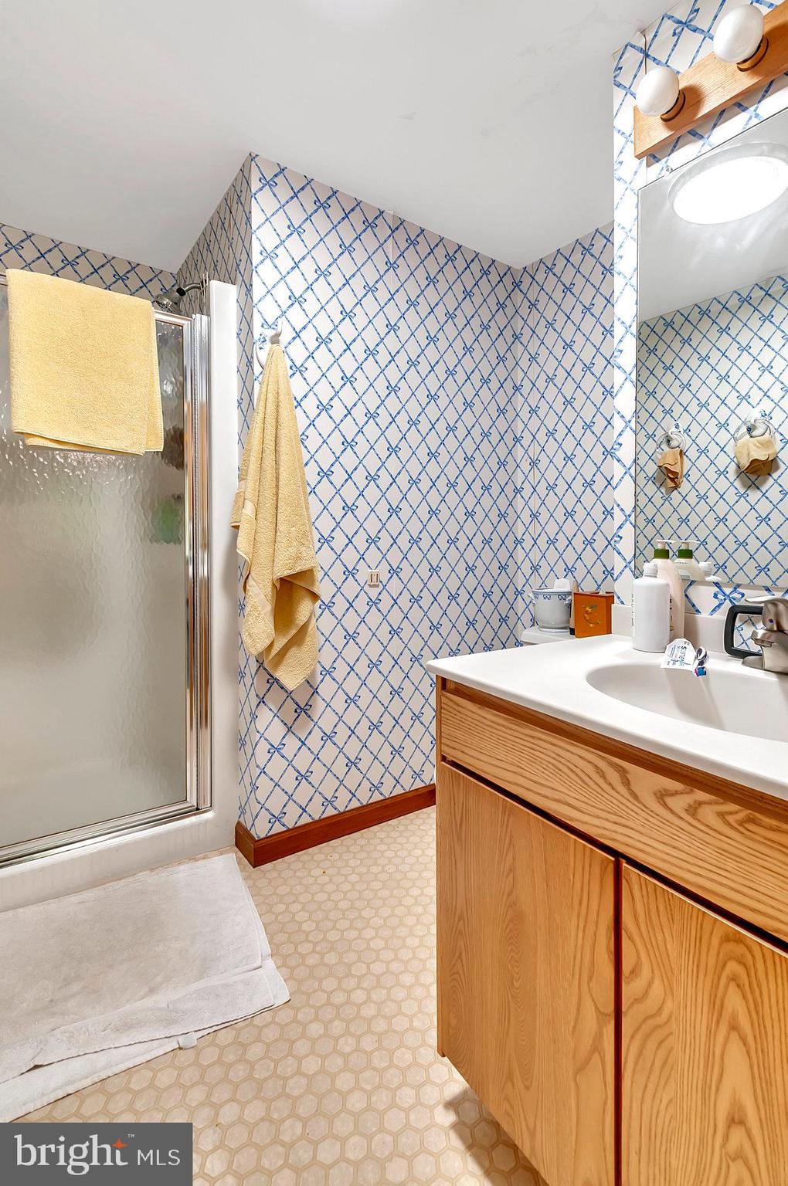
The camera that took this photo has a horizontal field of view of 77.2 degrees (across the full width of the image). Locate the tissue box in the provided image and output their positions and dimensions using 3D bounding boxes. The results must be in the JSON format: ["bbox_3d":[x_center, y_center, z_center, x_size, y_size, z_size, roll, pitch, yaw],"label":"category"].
[{"bbox_3d":[0.741,0.084,1.775,0.130,0.158,0.128,-2,4,-35],"label":"tissue box"}]

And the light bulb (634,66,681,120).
[{"bbox_3d":[0.542,-1.022,1.010,0.092,0.080,0.080,-2,4,-35],"label":"light bulb"}]

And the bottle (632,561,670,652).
[{"bbox_3d":[0.534,0.030,1.025,0.067,0.183,0.067,-1,3,-17],"label":"bottle"}]

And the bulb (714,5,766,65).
[{"bbox_3d":[0.625,-1.007,0.892,0.092,0.080,0.080,-2,4,-35],"label":"bulb"}]

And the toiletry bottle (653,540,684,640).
[{"bbox_3d":[0.581,-0.004,1.070,0.062,0.214,0.085,-2,4,-35],"label":"toiletry bottle"}]

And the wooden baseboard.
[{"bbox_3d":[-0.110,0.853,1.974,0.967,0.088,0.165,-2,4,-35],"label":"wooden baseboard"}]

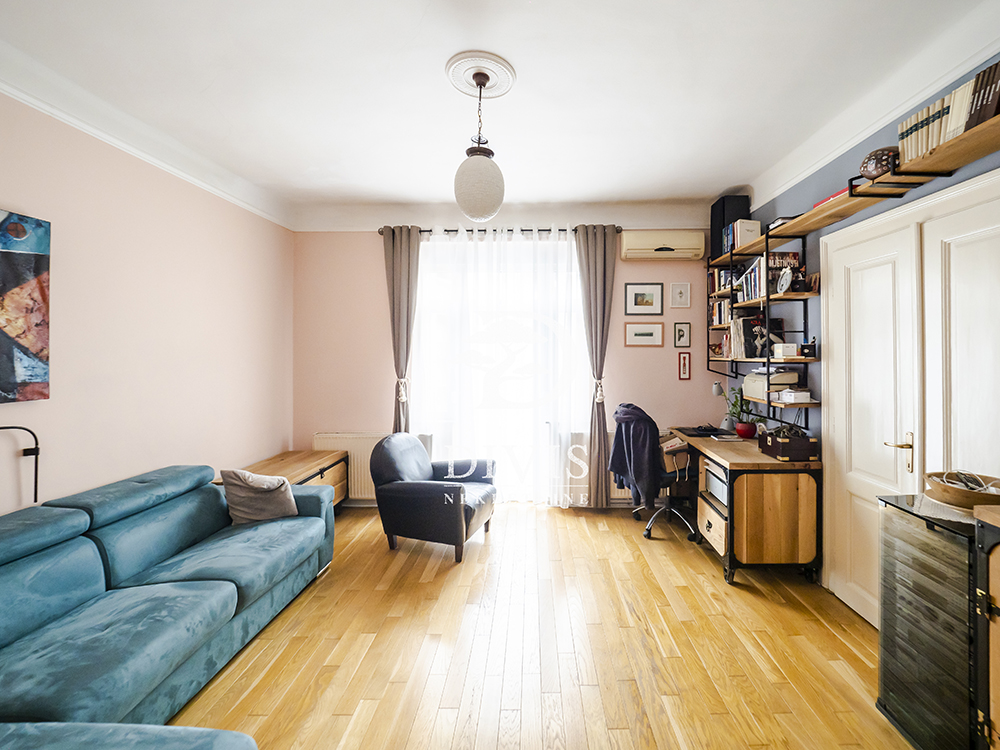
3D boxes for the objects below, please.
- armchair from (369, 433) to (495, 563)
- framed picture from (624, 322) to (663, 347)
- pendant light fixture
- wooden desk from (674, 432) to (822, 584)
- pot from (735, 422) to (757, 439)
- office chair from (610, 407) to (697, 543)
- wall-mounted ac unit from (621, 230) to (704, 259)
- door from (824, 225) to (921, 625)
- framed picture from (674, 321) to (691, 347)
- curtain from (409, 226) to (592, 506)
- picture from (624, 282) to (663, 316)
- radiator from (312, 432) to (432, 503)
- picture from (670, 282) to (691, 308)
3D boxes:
[{"bbox_3d":[-0.537,0.915,3.308,0.834,0.854,0.696,1,2,20],"label":"armchair"},{"bbox_3d":[1.388,-0.388,3.885,0.380,0.245,0.025,0,2,3],"label":"framed picture"},{"bbox_3d":[-0.096,-1.176,2.100,0.360,0.770,0.360,0,1,0],"label":"pendant light fixture"},{"bbox_3d":[1.832,0.929,3.235,0.600,0.765,1.250,0,1,4],"label":"wooden desk"},{"bbox_3d":[2.075,0.470,3.410,0.160,0.130,0.160,0,2,3],"label":"pot"},{"bbox_3d":[1.351,0.780,3.430,0.630,1.040,0.600,0,2,-13],"label":"office chair"},{"bbox_3d":[1.522,-1.205,3.810,0.755,0.255,0.190,0,2,3],"label":"wall-mounted ac unit"},{"bbox_3d":[2.060,0.316,2.244,0.060,2.140,0.580,0,2,4],"label":"door"},{"bbox_3d":[1.773,-0.383,3.920,0.154,0.244,0.022,0,1,3],"label":"framed picture"},{"bbox_3d":[0.005,-0.075,3.810,1.740,2.630,0.120,0,1,2],"label":"curtain"},{"bbox_3d":[1.386,-0.729,3.885,0.370,0.318,0.025,0,2,3],"label":"picture"},{"bbox_3d":[-1.206,0.874,3.840,1.120,0.630,0.110,0,1,3],"label":"radiator"},{"bbox_3d":[1.754,-0.769,3.920,0.195,0.242,0.022,0,1,3],"label":"picture"}]

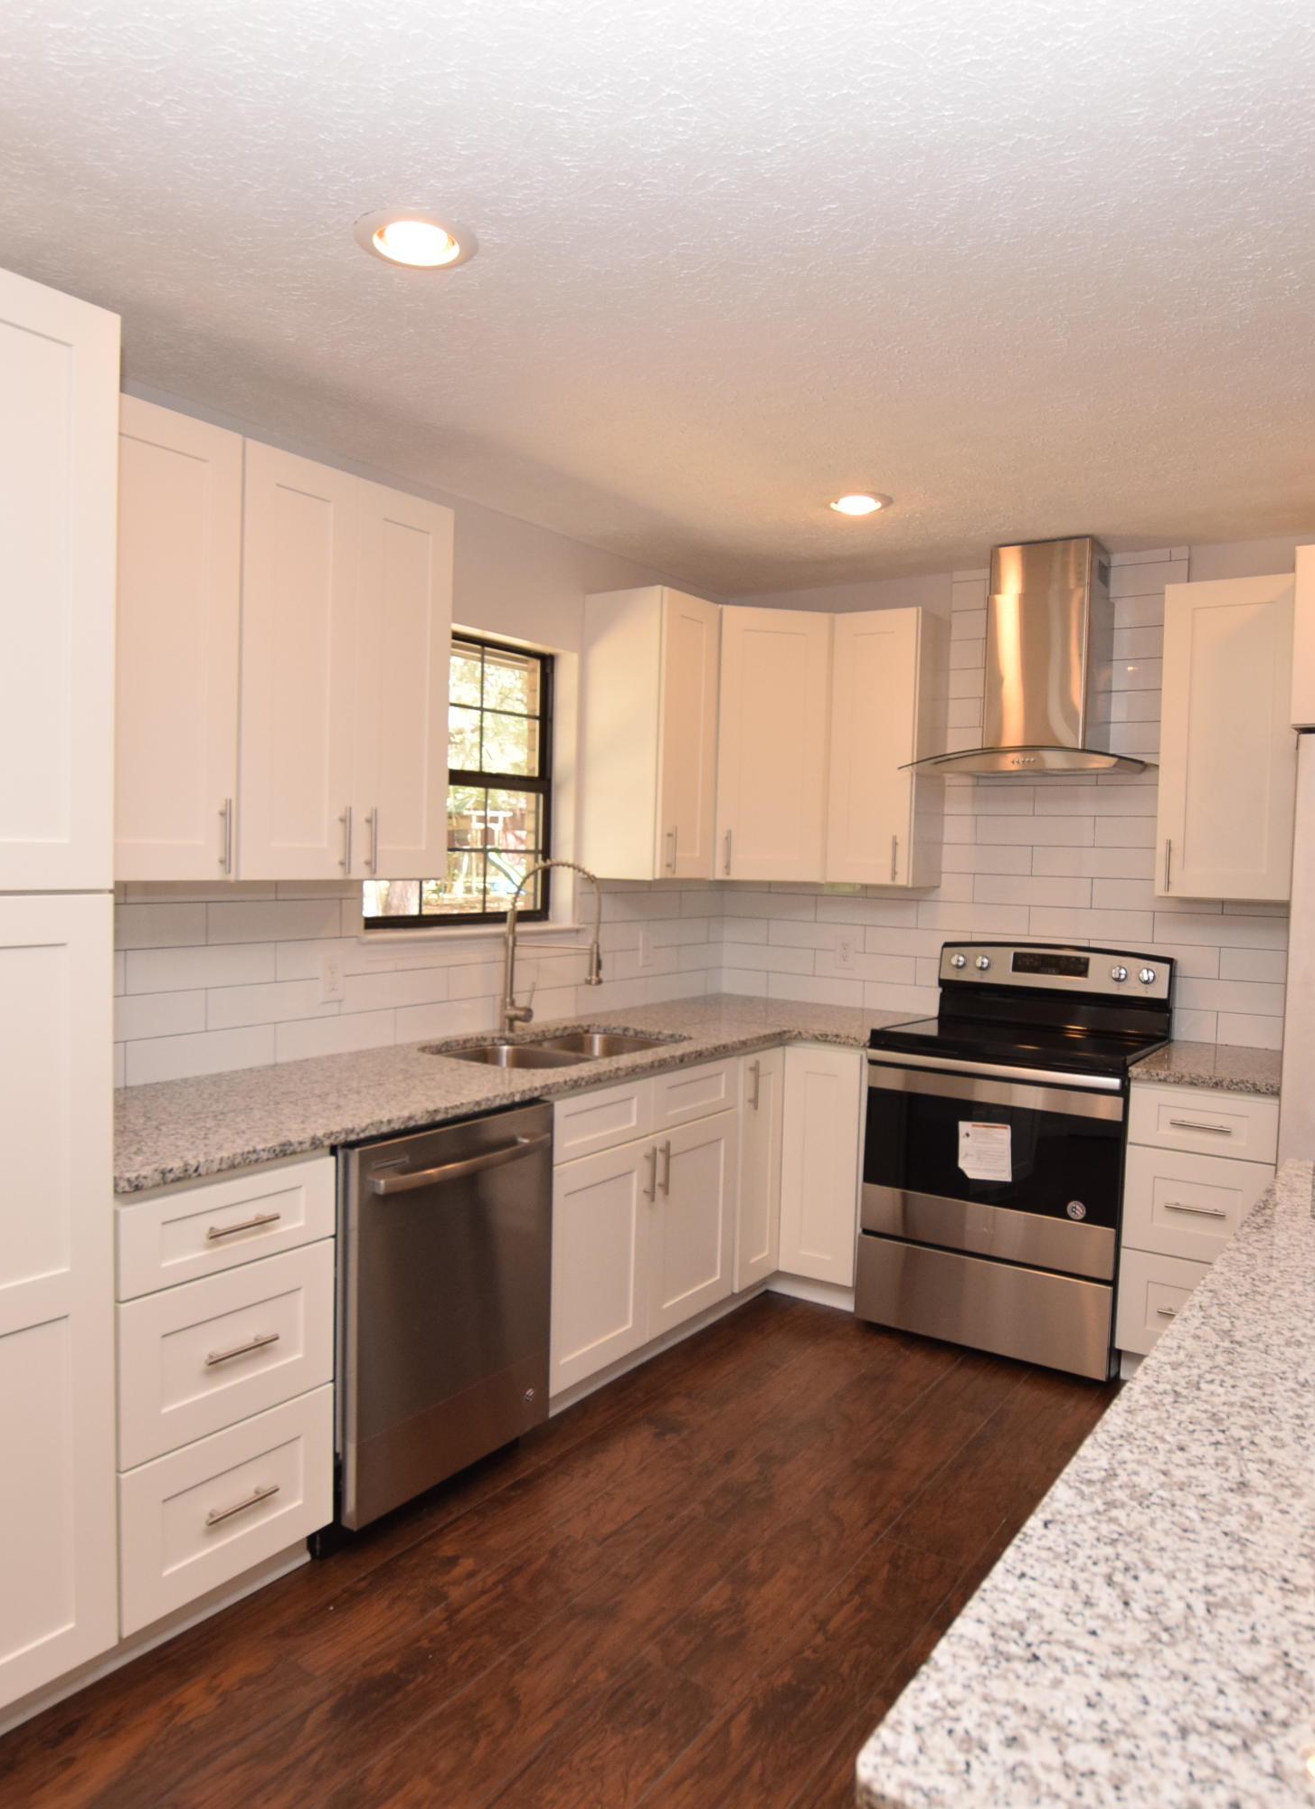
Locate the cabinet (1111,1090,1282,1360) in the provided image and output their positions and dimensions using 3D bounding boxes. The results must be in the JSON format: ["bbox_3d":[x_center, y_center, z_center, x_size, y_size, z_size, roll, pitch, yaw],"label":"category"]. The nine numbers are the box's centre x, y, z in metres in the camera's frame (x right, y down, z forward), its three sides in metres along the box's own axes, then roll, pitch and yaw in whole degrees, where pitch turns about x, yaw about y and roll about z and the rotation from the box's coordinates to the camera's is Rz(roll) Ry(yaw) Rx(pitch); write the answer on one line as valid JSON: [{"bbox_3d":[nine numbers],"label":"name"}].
[{"bbox_3d":[1.679,0.910,3.366,0.382,0.830,0.640,3,3,33],"label":"cabinet"}]

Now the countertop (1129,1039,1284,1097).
[{"bbox_3d":[1.686,0.480,3.339,0.384,0.032,0.658,3,3,33],"label":"countertop"}]

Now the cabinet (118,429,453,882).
[{"bbox_3d":[-0.965,-0.516,2.523,0.335,0.927,1.027,3,3,36],"label":"cabinet"}]

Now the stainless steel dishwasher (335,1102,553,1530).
[{"bbox_3d":[-0.688,0.896,2.707,0.640,0.835,0.604,3,3,36],"label":"stainless steel dishwasher"}]

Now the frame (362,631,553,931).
[{"bbox_3d":[-0.613,-0.370,3.394,0.070,0.875,0.865,3,3,36],"label":"frame"}]

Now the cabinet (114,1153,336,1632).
[{"bbox_3d":[-1.053,0.889,2.263,0.635,0.830,0.455,3,3,36],"label":"cabinet"}]

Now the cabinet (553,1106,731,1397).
[{"bbox_3d":[-0.270,0.861,3.332,0.635,0.830,0.885,3,3,36],"label":"cabinet"}]

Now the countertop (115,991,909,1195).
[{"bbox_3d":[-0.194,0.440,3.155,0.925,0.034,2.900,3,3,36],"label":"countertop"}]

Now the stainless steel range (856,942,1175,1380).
[{"bbox_3d":[1.157,0.760,3.611,0.757,1.180,0.705,3,3,33],"label":"stainless steel range"}]

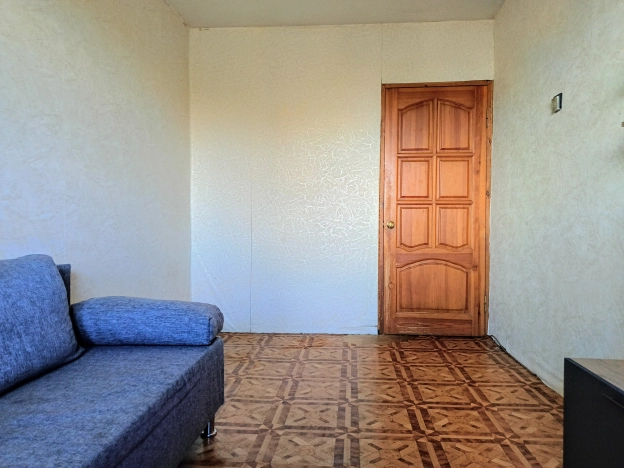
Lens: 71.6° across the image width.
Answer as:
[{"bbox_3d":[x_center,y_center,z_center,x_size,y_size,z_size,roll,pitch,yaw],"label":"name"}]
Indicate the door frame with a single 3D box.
[{"bbox_3d":[0.992,-0.195,3.505,0.880,2.040,0.100,0,1,5],"label":"door frame"}]

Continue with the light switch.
[{"bbox_3d":[1.330,-0.713,2.353,0.026,0.085,0.083,0,1,5],"label":"light switch"}]

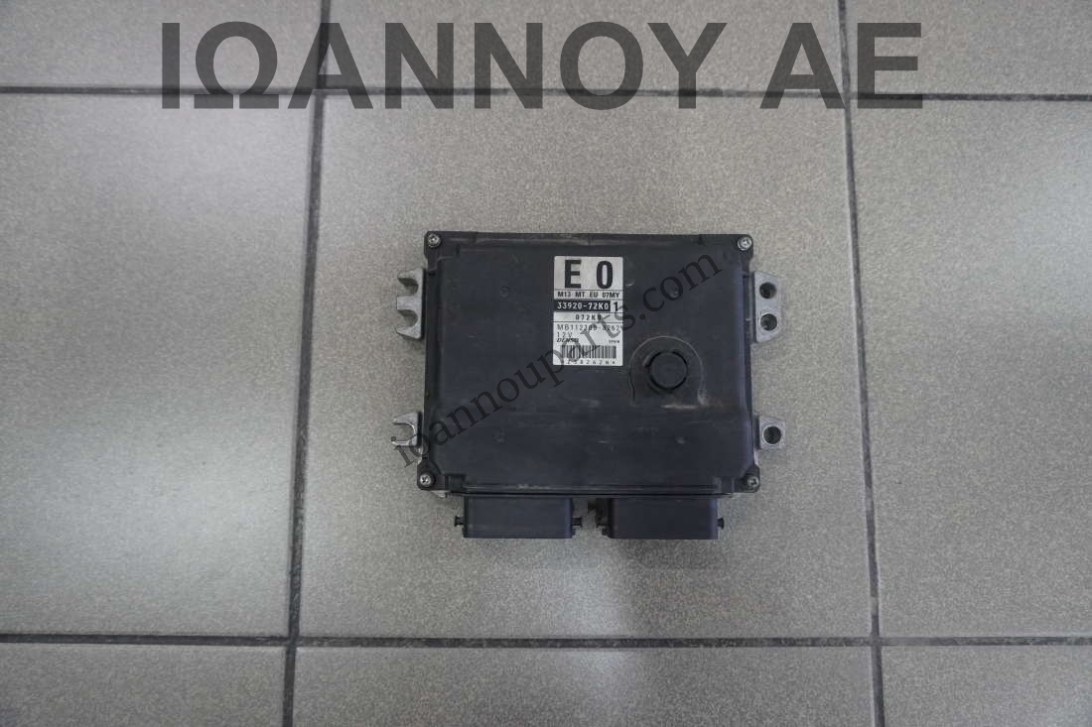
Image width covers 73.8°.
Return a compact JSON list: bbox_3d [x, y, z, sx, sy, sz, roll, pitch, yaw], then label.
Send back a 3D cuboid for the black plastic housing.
[{"bbox_3d":[0.024,0.011,0.419,0.190,0.042,0.173,0,82,0],"label":"black plastic housing"}]

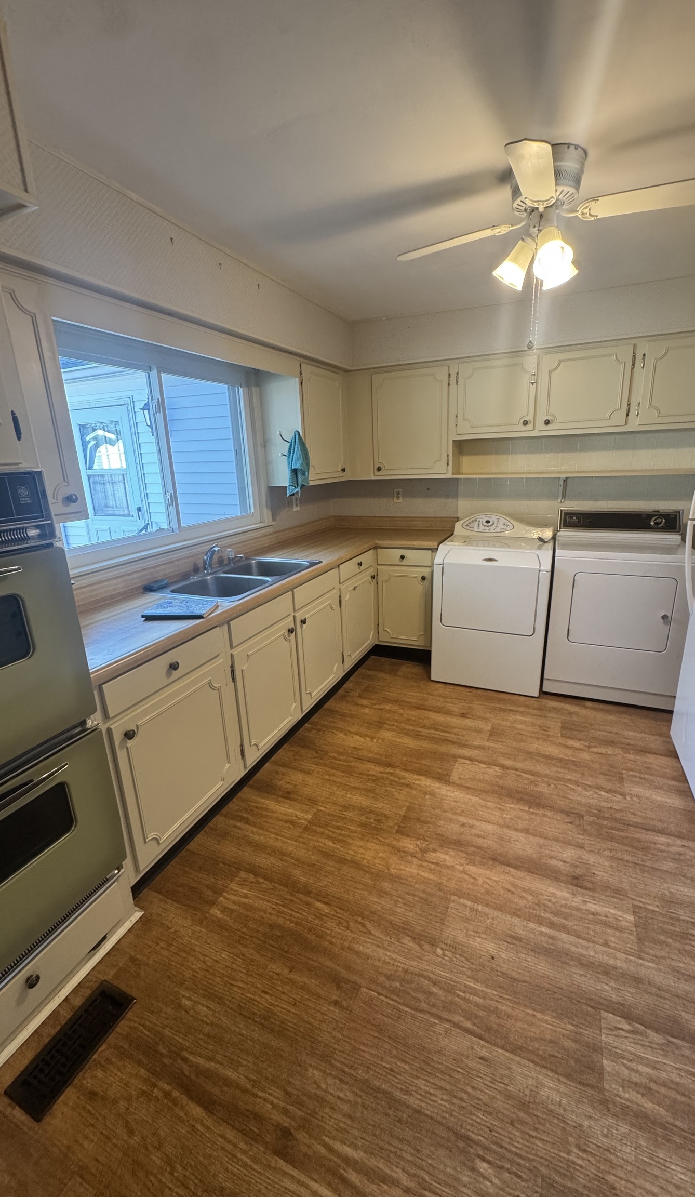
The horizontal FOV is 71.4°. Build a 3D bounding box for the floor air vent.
[{"bbox_3d":[-0.735,1.194,1.305,0.135,0.012,0.294,5,18,24],"label":"floor air vent"}]

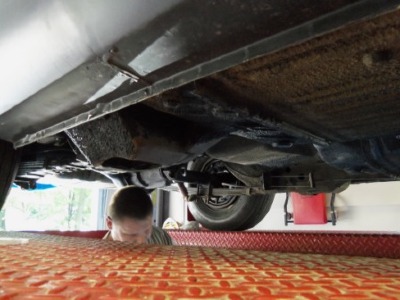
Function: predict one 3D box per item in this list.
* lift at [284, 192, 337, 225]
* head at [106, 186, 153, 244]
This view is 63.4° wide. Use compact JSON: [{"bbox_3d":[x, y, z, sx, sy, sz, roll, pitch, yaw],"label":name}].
[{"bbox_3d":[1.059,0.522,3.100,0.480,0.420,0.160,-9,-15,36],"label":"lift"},{"bbox_3d":[-0.265,0.259,1.250,0.170,0.245,0.210,10,19,-39],"label":"head"}]

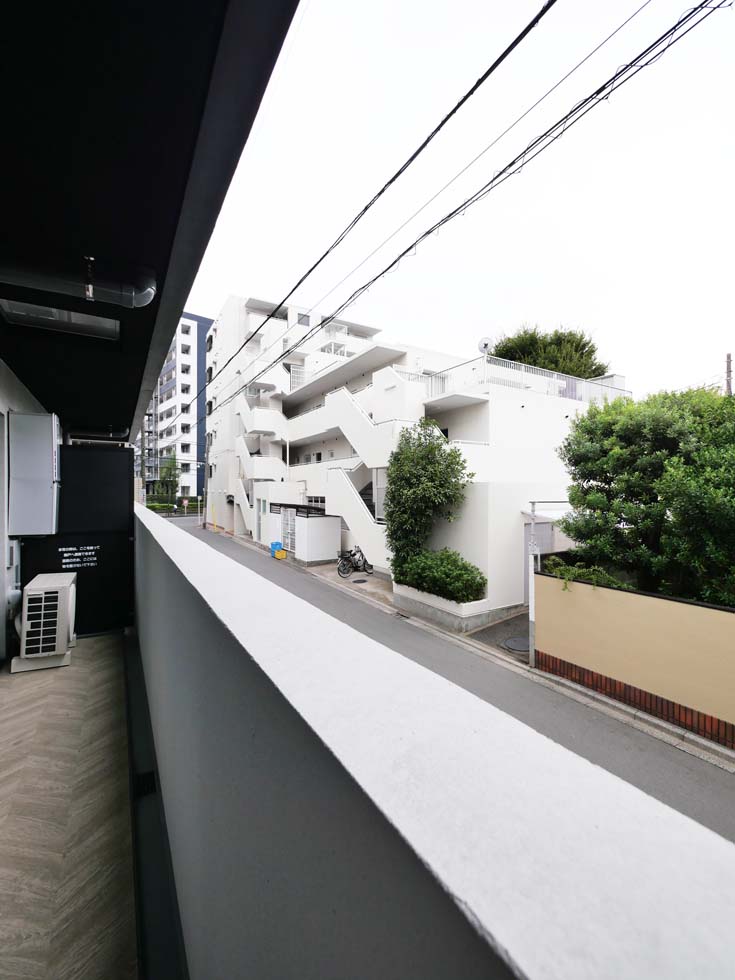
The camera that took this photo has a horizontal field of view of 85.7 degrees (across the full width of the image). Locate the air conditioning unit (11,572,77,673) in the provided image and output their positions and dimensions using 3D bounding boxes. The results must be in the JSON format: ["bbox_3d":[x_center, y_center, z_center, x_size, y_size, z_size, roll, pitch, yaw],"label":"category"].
[{"bbox_3d":[-2.754,1.102,3.429,0.345,0.640,0.650,2,-1,-32],"label":"air conditioning unit"}]

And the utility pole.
[{"bbox_3d":[-12.968,-0.642,32.000,0.260,7.560,0.260,3,0,0],"label":"utility pole"}]

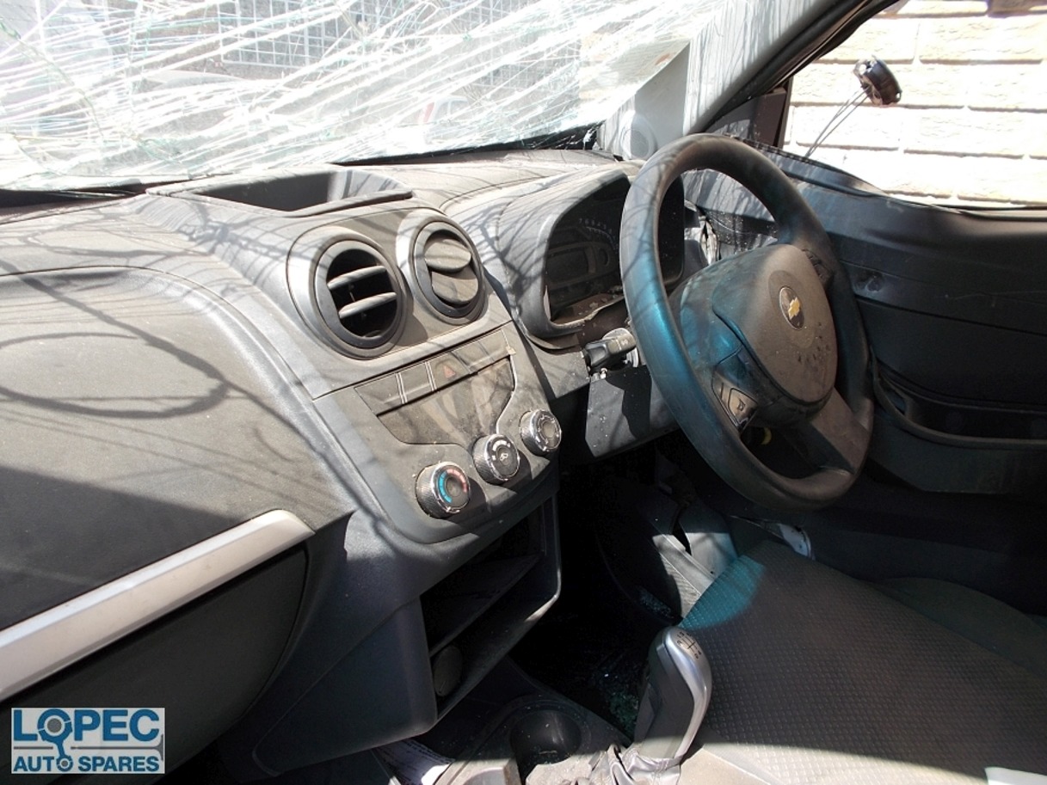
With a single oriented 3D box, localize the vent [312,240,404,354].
[{"bbox_3d":[-0.121,-0.069,0.560,0.028,0.079,0.079,-10,11,38],"label":"vent"}]

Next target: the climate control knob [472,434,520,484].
[{"bbox_3d":[-0.019,0.050,0.594,0.014,0.039,0.039,-22,3,40],"label":"climate control knob"}]

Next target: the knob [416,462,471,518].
[{"bbox_3d":[-0.054,0.067,0.546,0.014,0.039,0.039,-22,3,40],"label":"knob"}]

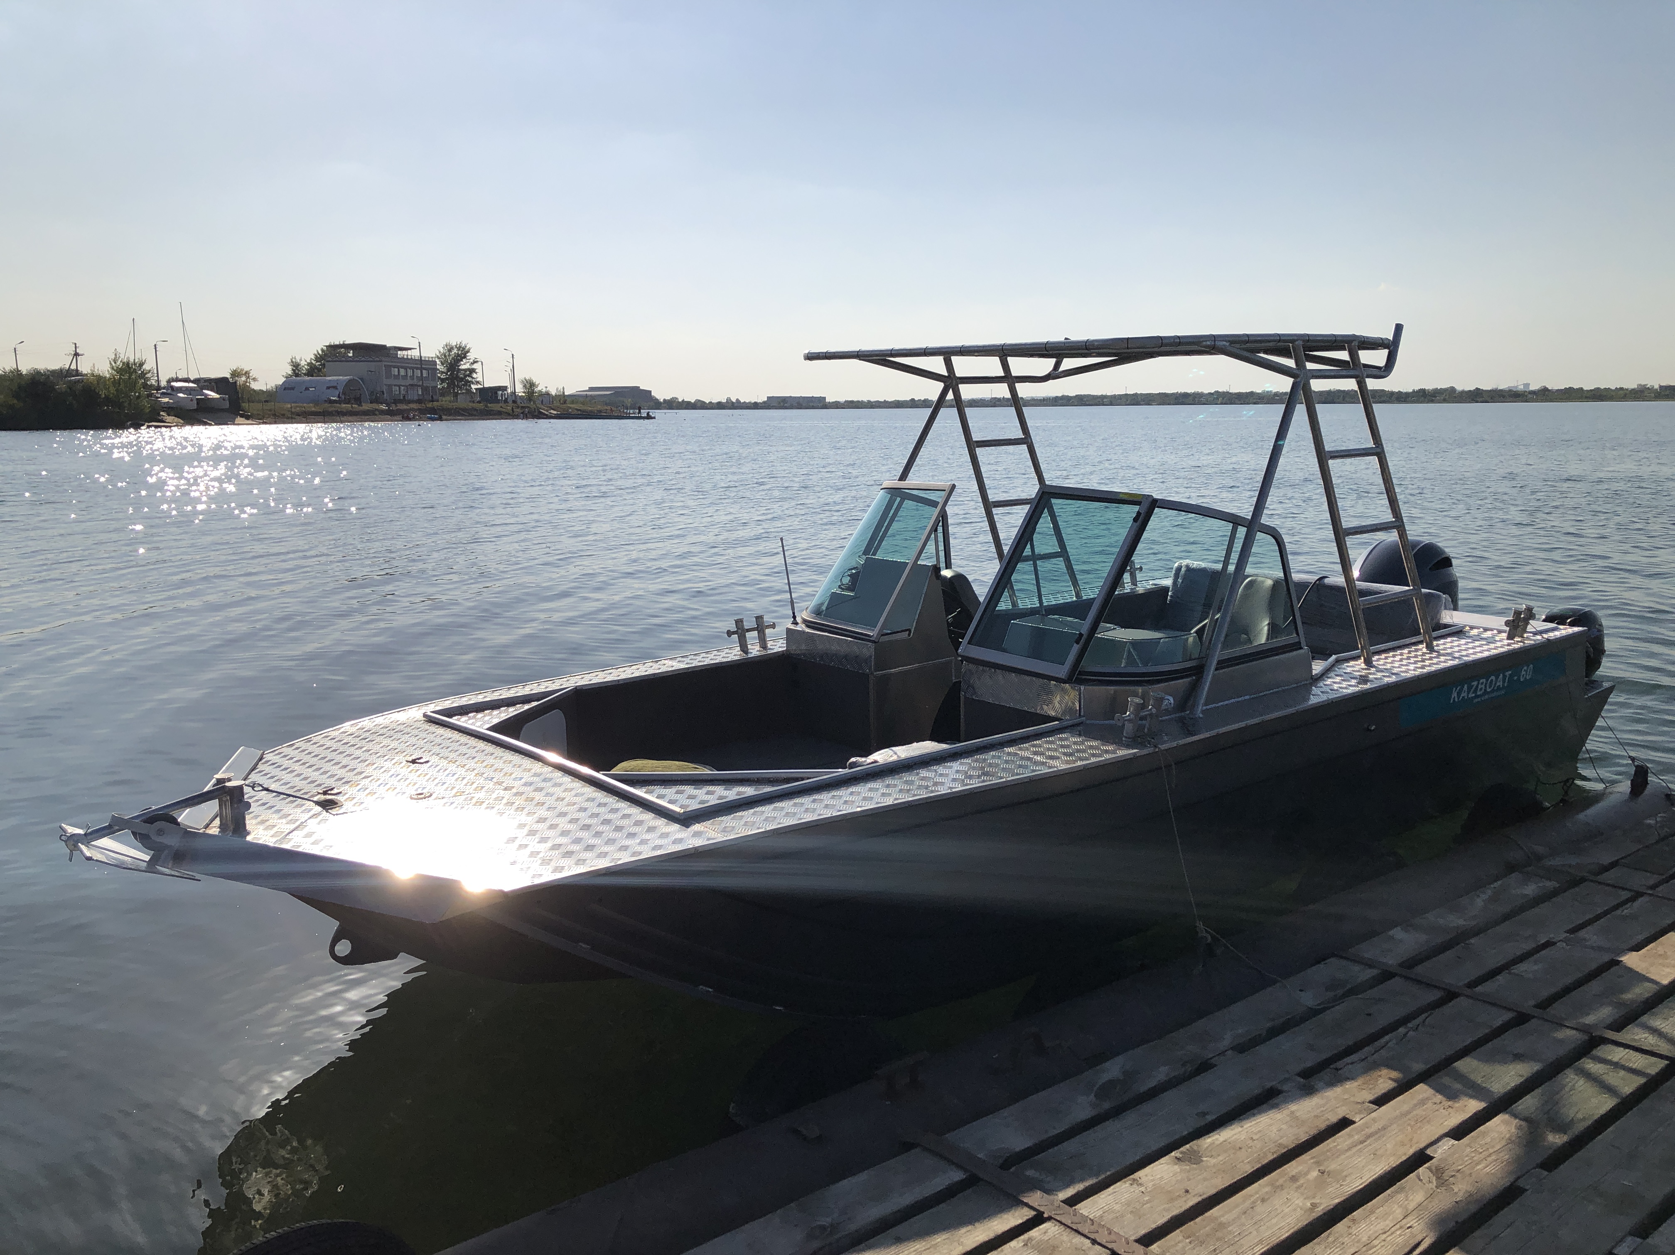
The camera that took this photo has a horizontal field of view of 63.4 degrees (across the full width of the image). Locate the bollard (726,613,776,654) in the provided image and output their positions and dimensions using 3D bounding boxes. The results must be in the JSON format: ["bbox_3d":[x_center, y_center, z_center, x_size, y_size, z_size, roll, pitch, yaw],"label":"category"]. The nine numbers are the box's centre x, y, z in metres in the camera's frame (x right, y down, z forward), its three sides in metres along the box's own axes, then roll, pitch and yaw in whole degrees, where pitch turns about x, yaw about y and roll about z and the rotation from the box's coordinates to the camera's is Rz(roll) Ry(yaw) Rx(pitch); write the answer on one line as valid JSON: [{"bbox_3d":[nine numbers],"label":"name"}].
[{"bbox_3d":[-0.361,0.026,5.881,0.250,0.165,0.060,-8,12,-40],"label":"bollard"}]

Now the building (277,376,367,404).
[{"bbox_3d":[-79.235,-36.486,208.487,12.300,4.400,7.800,2,10,14],"label":"building"}]

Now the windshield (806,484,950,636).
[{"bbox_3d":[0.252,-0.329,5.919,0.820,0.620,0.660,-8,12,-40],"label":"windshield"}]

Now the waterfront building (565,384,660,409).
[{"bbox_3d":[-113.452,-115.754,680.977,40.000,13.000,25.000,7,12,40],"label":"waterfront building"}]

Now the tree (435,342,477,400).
[{"bbox_3d":[-64.784,-43.604,230.110,7.000,10.000,7.000,-3,10,-15],"label":"tree"}]

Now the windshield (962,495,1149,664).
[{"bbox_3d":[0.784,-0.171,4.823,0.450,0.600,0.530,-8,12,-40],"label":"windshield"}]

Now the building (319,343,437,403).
[{"bbox_3d":[-76.003,-42.418,225.806,11.400,10.000,16.500,2,10,14],"label":"building"}]

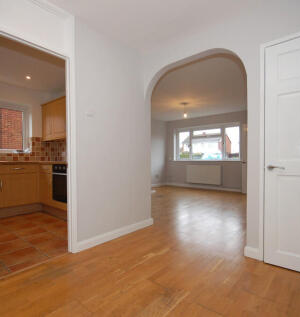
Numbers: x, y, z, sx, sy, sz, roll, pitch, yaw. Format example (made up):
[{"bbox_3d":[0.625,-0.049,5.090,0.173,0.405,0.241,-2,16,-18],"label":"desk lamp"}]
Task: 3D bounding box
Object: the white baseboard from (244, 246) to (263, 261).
[{"bbox_3d":[0.996,0.917,1.915,0.145,0.094,0.022,0,0,40],"label":"white baseboard"}]

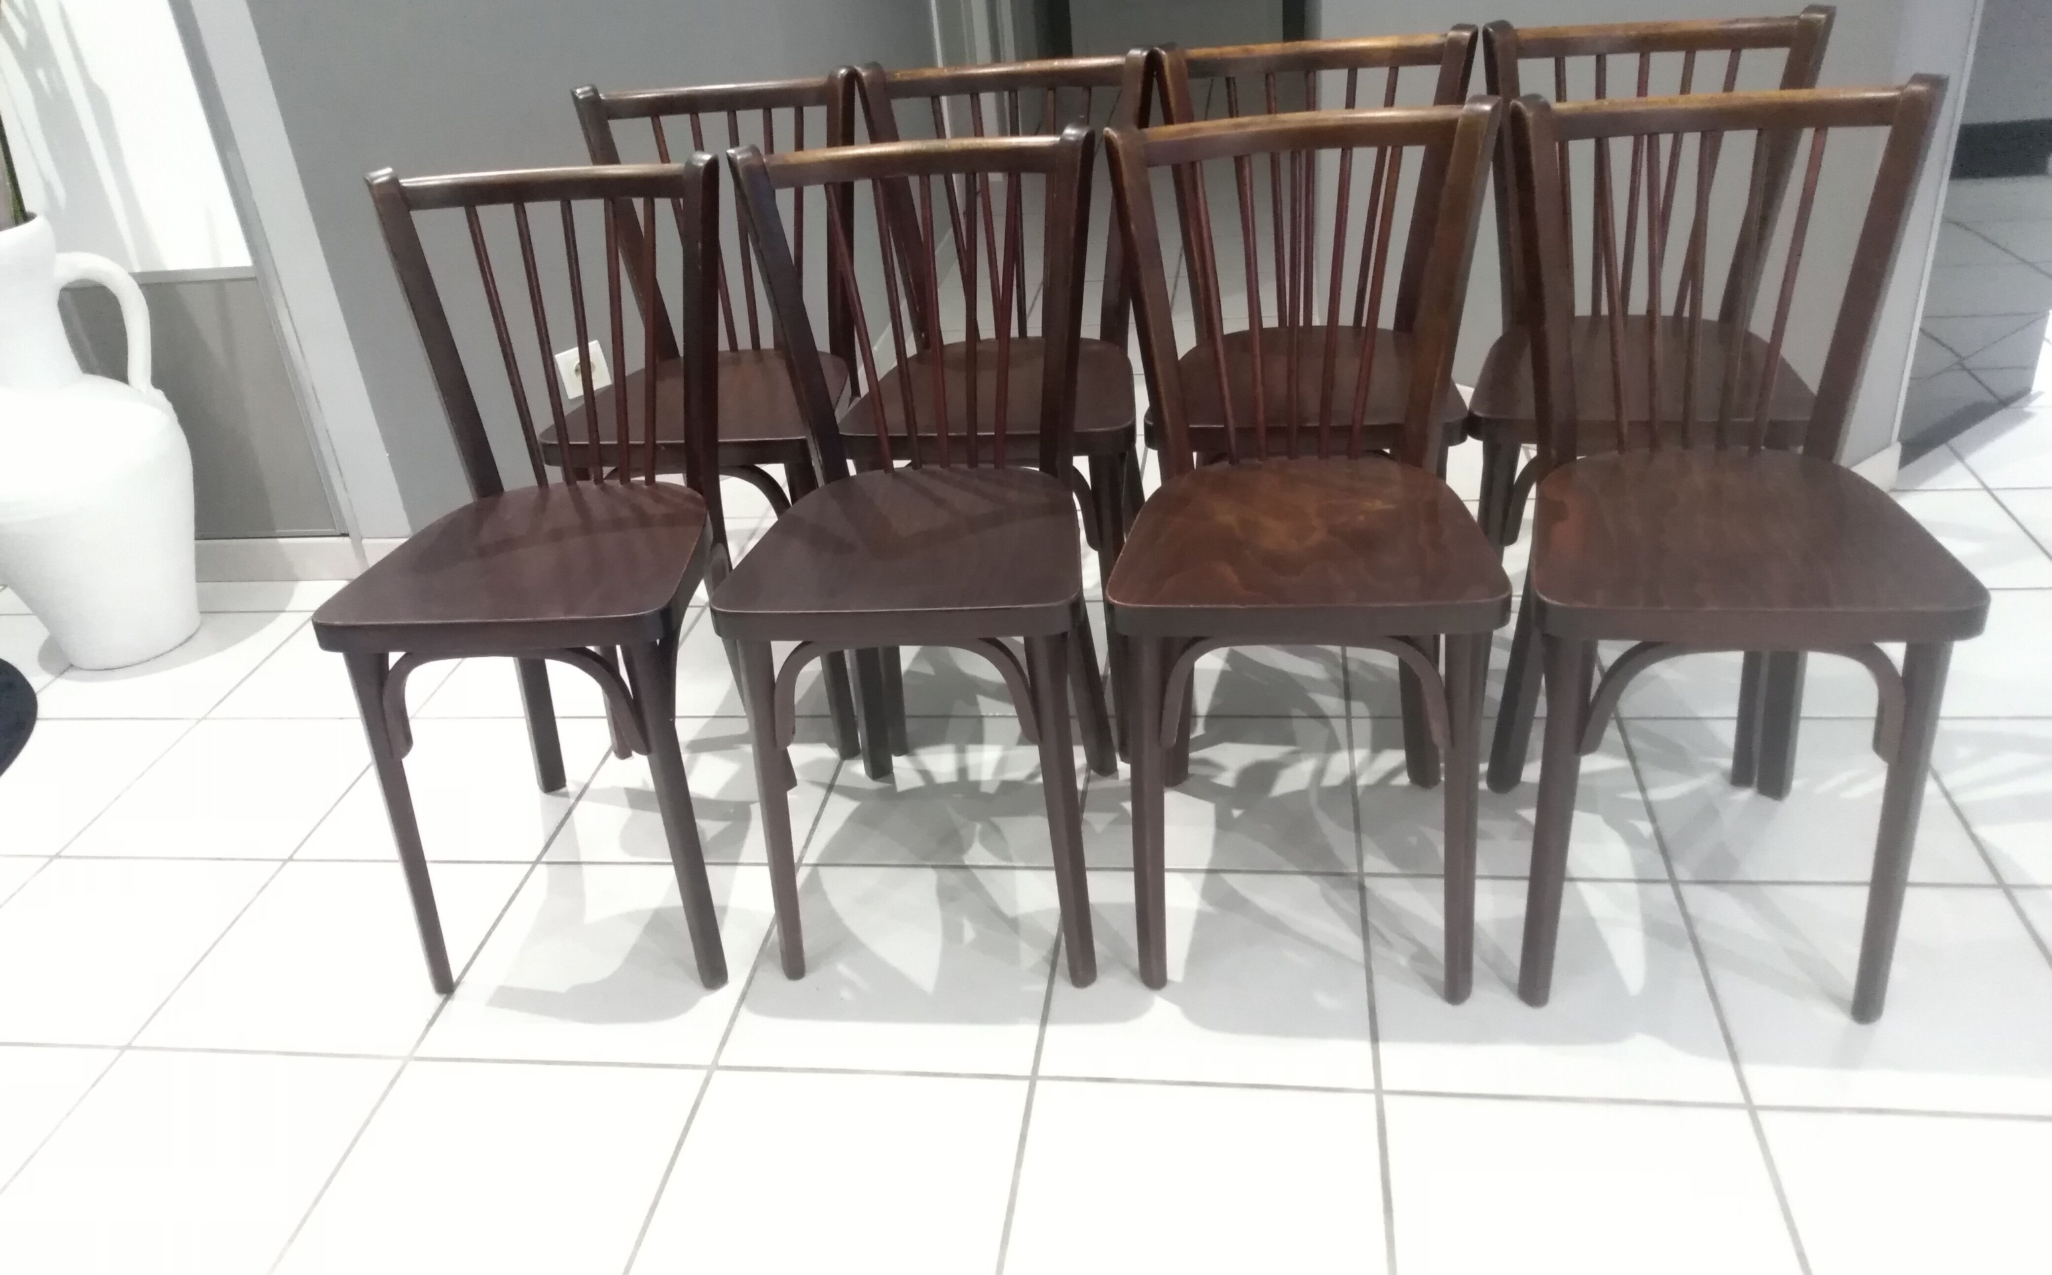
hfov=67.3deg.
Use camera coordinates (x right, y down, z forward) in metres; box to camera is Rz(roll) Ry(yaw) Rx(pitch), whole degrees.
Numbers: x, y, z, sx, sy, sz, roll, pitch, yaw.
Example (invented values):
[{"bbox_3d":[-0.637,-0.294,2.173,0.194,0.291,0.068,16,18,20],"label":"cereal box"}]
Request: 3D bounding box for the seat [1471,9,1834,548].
[{"bbox_3d":[0.743,-0.292,1.891,0.400,0.821,0.445,3,31,15],"label":"seat"}]

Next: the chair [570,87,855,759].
[{"bbox_3d":[-0.412,-0.294,2.100,0.400,0.821,0.445,-1,30,9],"label":"chair"}]

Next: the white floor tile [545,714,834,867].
[{"bbox_3d":[-0.430,0.204,2.073,0.338,0.010,0.335,-1,30,9],"label":"white floor tile"}]

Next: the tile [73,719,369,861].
[{"bbox_3d":[-1.083,0.208,2.140,0.331,0.010,0.327,-1,30,9],"label":"tile"}]

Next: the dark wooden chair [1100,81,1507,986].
[{"bbox_3d":[0.282,-0.077,1.569,0.390,0.810,0.430,-1,30,9],"label":"dark wooden chair"}]

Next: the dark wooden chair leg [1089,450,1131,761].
[{"bbox_3d":[0.117,-0.037,1.957,0.040,0.433,0.042,-1,25,11],"label":"dark wooden chair leg"}]

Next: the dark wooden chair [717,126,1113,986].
[{"bbox_3d":[-0.111,-0.080,1.673,0.400,0.821,0.445,-1,30,8],"label":"dark wooden chair"}]

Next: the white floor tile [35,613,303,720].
[{"bbox_3d":[-1.398,0.045,2.523,0.338,0.010,0.335,-1,30,9],"label":"white floor tile"}]

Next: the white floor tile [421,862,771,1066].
[{"bbox_3d":[-0.465,0.366,1.752,0.331,0.010,0.327,-1,30,9],"label":"white floor tile"}]

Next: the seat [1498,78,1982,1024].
[{"bbox_3d":[0.682,-0.078,1.529,0.400,0.821,0.445,1,30,11],"label":"seat"}]

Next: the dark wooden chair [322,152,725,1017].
[{"bbox_3d":[-0.524,-0.064,1.719,0.400,0.821,0.445,-2,30,7],"label":"dark wooden chair"}]

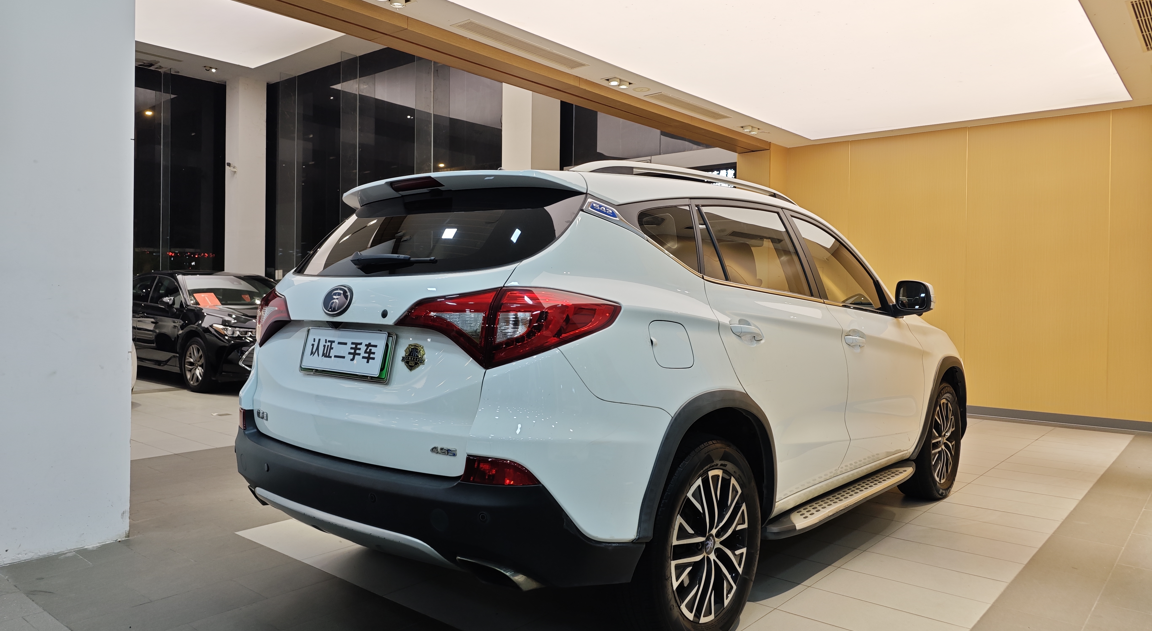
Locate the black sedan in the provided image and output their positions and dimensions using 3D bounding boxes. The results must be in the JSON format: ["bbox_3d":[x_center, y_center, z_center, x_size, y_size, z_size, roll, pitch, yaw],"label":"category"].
[{"bbox_3d":[-4.927,0.124,10.435,4.930,1.450,1.850,1,1,40],"label":"black sedan"}]

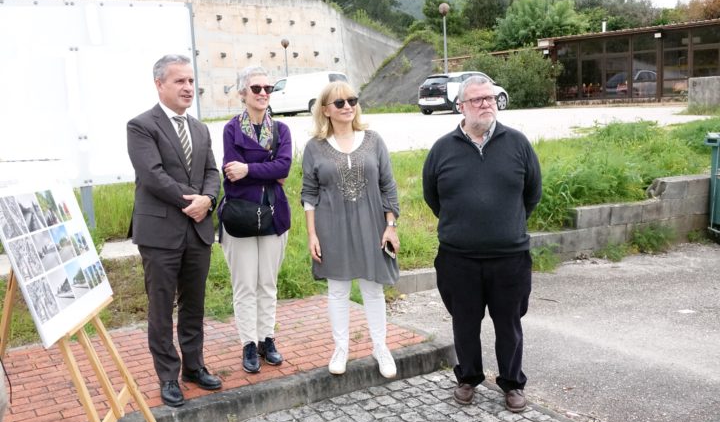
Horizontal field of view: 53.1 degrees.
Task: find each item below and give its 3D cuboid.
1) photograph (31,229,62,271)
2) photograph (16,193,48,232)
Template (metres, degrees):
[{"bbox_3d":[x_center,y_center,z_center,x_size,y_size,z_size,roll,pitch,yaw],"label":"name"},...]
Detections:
[{"bbox_3d":[-1.071,0.133,2.465,0.010,0.129,0.180,-19,6,-4],"label":"photograph"},{"bbox_3d":[-1.114,0.006,2.450,0.010,0.129,0.180,-19,6,-4],"label":"photograph"}]

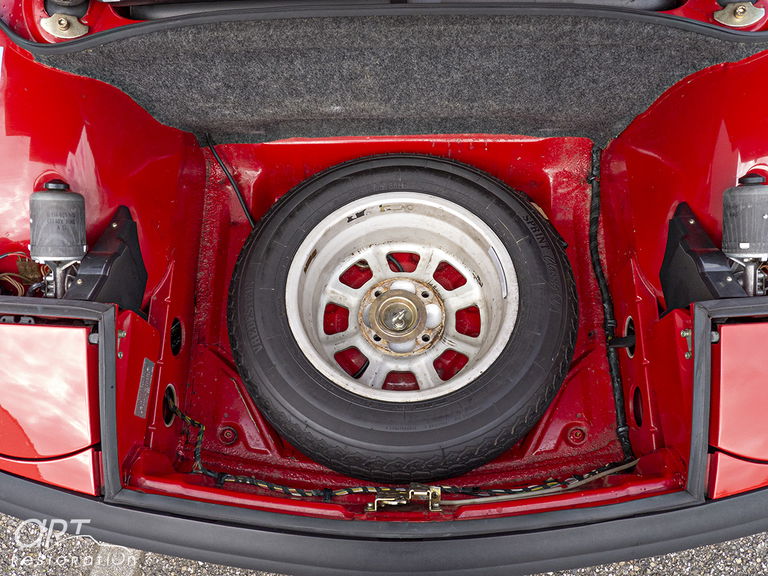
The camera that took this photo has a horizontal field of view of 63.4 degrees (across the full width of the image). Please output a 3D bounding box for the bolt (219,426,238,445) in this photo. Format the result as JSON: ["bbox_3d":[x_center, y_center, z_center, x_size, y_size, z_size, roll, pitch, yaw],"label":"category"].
[{"bbox_3d":[-0.294,0.280,1.180,0.034,0.013,0.034,-1,66,2],"label":"bolt"}]

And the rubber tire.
[{"bbox_3d":[0.033,0.036,1.163,0.643,0.175,0.643,-1,64,2],"label":"rubber tire"}]

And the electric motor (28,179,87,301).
[{"bbox_3d":[-0.523,-0.068,1.000,0.084,0.086,0.208,-1,93,-28],"label":"electric motor"}]

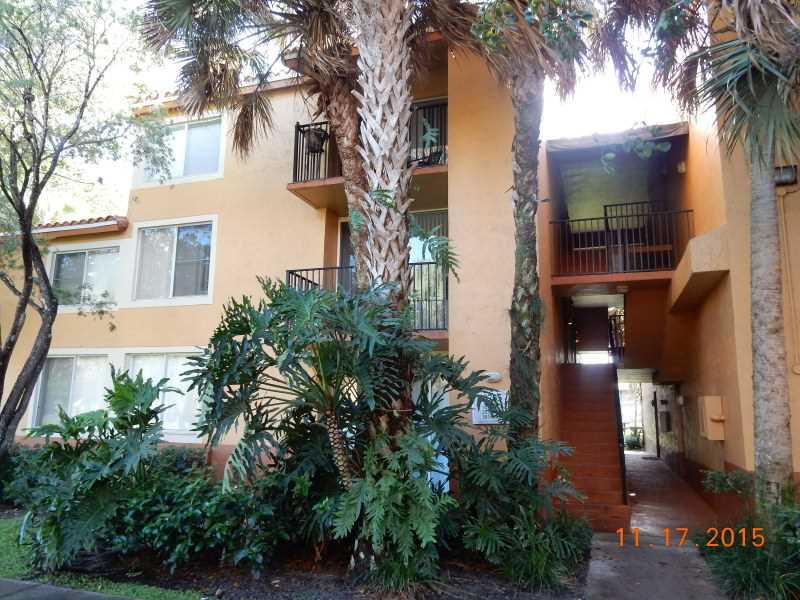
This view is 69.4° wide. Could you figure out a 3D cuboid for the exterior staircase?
[{"bbox_3d":[3.201,2.247,9.898,1.100,2.470,3.650,-3,-10,19],"label":"exterior staircase"}]

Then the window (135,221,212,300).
[{"bbox_3d":[-4.755,-0.799,12.122,1.887,1.561,0.120,-3,-10,19],"label":"window"}]

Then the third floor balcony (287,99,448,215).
[{"bbox_3d":[-0.322,-2.457,10.567,2.890,1.180,1.600,-3,-10,19],"label":"third floor balcony"}]

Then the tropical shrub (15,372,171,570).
[{"bbox_3d":[-3.416,1.764,6.477,1.500,1.950,1.450,5,-11,-27],"label":"tropical shrub"}]

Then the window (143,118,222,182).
[{"bbox_3d":[-4.692,-3.204,12.513,1.924,1.304,0.120,-3,-10,19],"label":"window"}]

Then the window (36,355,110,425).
[{"bbox_3d":[-7.075,1.980,12.457,1.876,1.566,0.120,-3,-10,19],"label":"window"}]

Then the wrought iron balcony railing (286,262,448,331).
[{"bbox_3d":[-0.351,0.172,10.100,2.860,1.200,1.550,-3,-10,19],"label":"wrought iron balcony railing"}]

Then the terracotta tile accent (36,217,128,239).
[{"bbox_3d":[-7.008,-1.572,12.780,2.640,0.340,0.450,-3,-10,19],"label":"terracotta tile accent"}]

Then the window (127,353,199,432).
[{"bbox_3d":[-4.815,1.853,11.689,1.924,1.539,0.120,-3,-10,19],"label":"window"}]

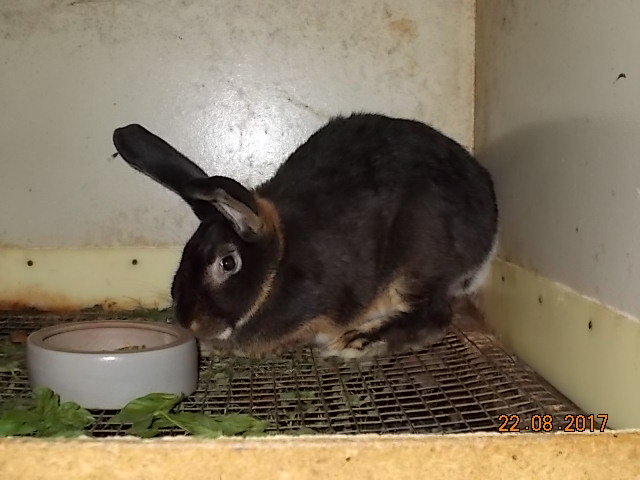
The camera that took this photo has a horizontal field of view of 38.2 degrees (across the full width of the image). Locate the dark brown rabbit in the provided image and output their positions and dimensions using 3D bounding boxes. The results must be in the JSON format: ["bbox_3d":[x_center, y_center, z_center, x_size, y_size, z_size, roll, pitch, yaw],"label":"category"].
[{"bbox_3d":[-0.010,-0.014,0.989,0.400,0.242,0.180,-2,6,-15],"label":"dark brown rabbit"}]

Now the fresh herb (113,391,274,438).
[{"bbox_3d":[-0.097,0.125,0.696,0.118,0.026,0.075,0,6,0],"label":"fresh herb"}]

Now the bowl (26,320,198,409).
[{"bbox_3d":[-0.176,0.104,0.792,0.142,0.047,0.142,0,6,0],"label":"bowl"}]

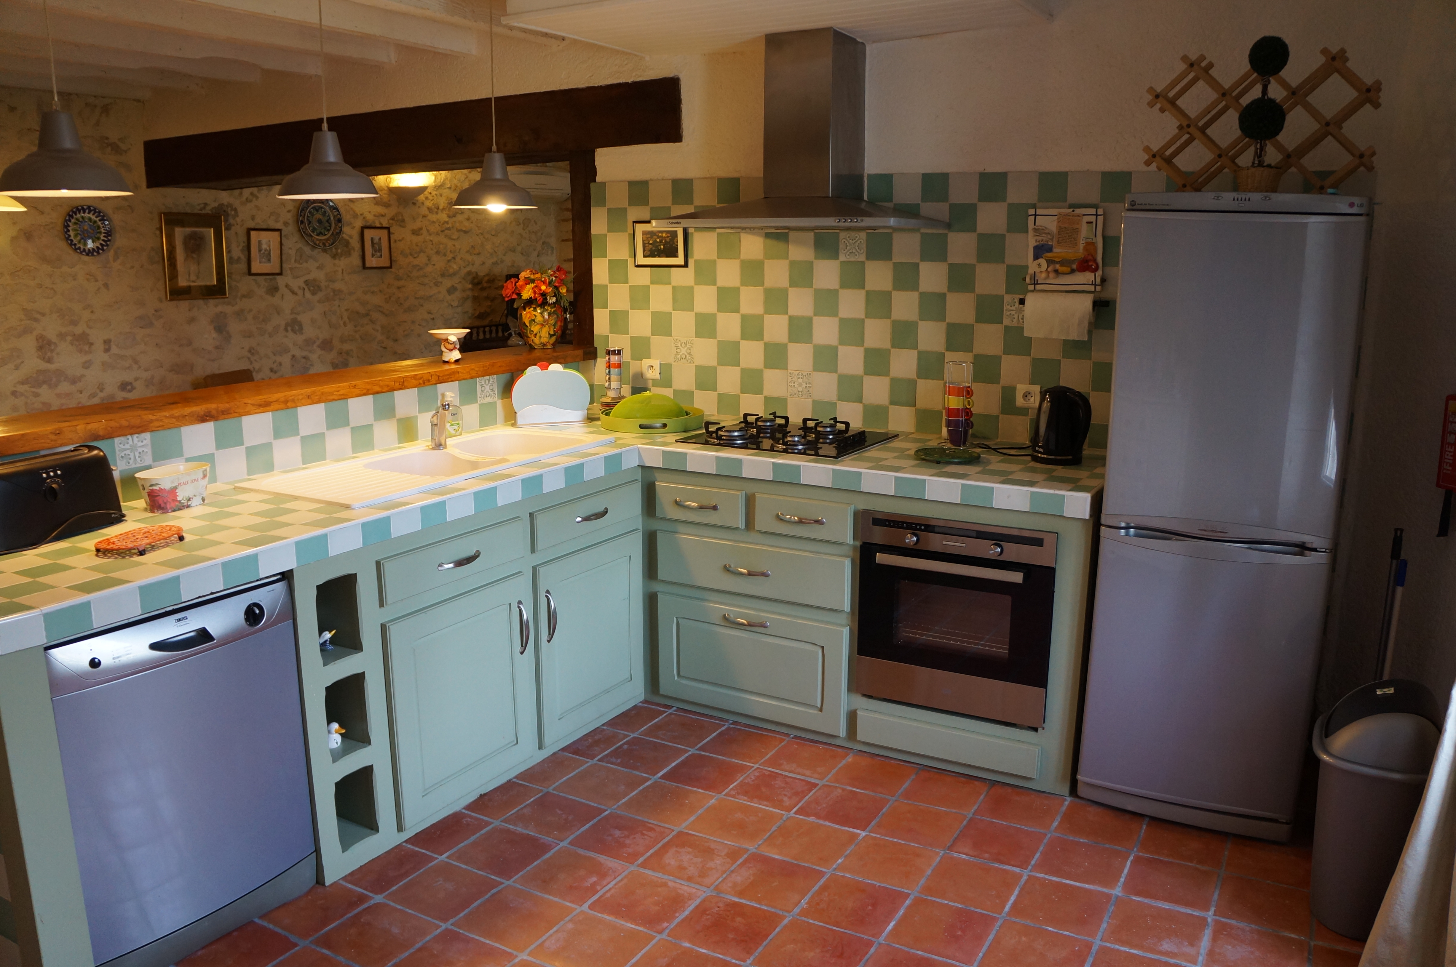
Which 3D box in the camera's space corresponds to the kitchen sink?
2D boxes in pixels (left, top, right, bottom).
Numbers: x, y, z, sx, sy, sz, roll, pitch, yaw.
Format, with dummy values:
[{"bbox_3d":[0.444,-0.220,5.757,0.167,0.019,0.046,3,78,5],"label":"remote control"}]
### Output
[{"bbox_3d":[-0.869,0.012,3.421,0.475,0.185,1.180,7,13,29],"label":"kitchen sink"}]

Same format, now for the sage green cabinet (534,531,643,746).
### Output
[{"bbox_3d":[-0.661,0.470,3.716,0.500,0.600,0.570,7,13,29],"label":"sage green cabinet"}]

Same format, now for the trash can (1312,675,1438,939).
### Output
[{"bbox_3d":[1.476,0.739,2.503,0.300,0.610,0.240,7,13,29],"label":"trash can"}]

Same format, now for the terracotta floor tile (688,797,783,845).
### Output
[{"bbox_3d":[0.021,0.951,3.050,0.216,0.015,0.216,7,13,28],"label":"terracotta floor tile"}]

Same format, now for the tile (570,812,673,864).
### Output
[{"bbox_3d":[-0.281,0.951,2.911,0.212,0.017,0.209,6,13,29],"label":"tile"}]

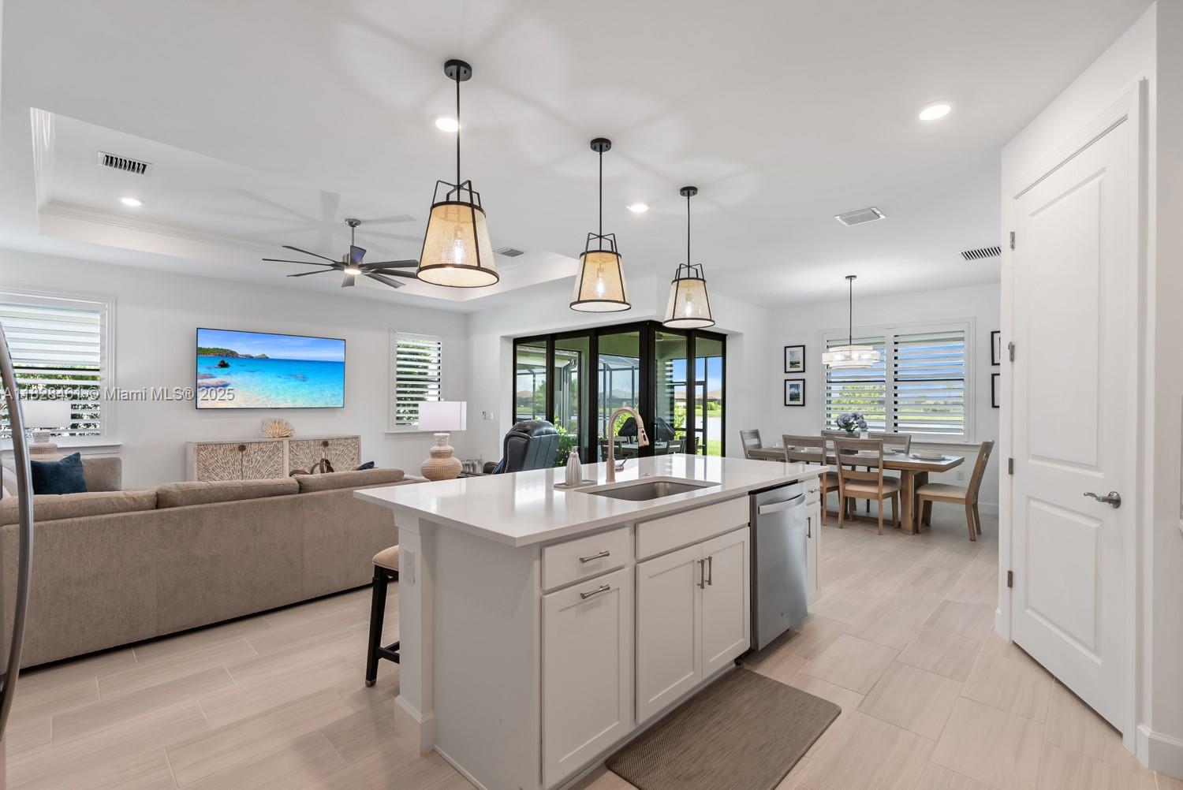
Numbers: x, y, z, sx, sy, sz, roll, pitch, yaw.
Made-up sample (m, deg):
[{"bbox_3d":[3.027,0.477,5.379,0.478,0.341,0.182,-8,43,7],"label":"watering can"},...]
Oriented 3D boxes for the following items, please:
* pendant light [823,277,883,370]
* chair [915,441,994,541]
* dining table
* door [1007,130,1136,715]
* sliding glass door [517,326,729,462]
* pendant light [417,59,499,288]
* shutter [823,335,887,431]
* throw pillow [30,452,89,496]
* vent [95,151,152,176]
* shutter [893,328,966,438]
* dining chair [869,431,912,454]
[{"bbox_3d":[2.971,-0.838,6.027,0.660,1.038,0.660,0,-1,44],"label":"pendant light"},{"bbox_3d":[3.655,0.911,5.261,0.590,0.950,0.470,0,-1,44],"label":"chair"},{"bbox_3d":[2.862,1.013,5.779,1.920,0.740,0.970,0,-1,44],"label":"dining table"},{"bbox_3d":[2.221,0.123,2.478,0.045,2.430,0.885,0,-1,16],"label":"door"},{"bbox_3d":[0.364,0.246,8.015,2.800,2.260,1.850,0,-1,44],"label":"sliding glass door"},{"bbox_3d":[-0.575,-0.963,2.272,0.345,0.918,0.345,0,-1,0],"label":"pendant light"},{"bbox_3d":[3.718,-0.167,7.433,0.890,1.414,0.060,0,-1,45],"label":"shutter"},{"bbox_3d":[-4.298,0.657,4.200,0.150,0.430,0.430,-13,-2,8],"label":"throw pillow"},{"bbox_3d":[-3.514,-1.733,3.965,0.300,0.025,0.310,0,-1,45],"label":"vent"},{"bbox_3d":[4.343,-0.156,6.812,0.861,1.433,0.060,0,-1,45],"label":"shutter"},{"bbox_3d":[3.465,0.940,6.243,0.470,0.960,0.580,0,-1,45],"label":"dining chair"}]

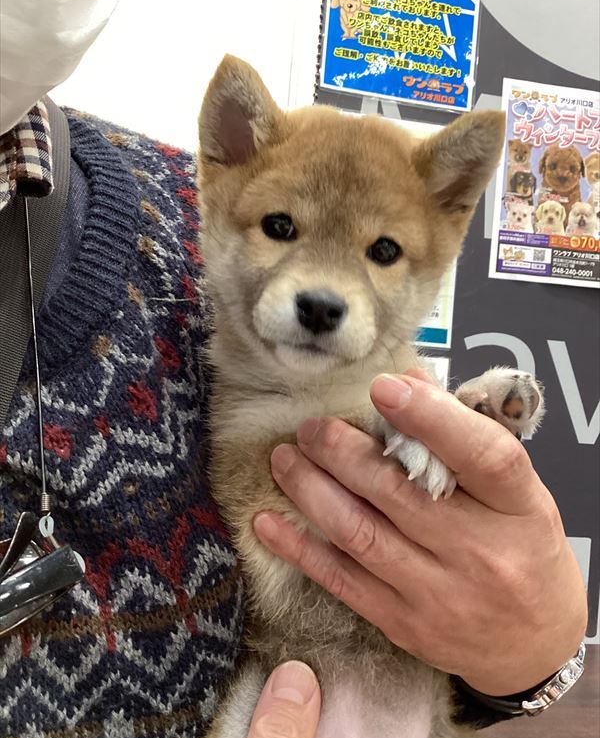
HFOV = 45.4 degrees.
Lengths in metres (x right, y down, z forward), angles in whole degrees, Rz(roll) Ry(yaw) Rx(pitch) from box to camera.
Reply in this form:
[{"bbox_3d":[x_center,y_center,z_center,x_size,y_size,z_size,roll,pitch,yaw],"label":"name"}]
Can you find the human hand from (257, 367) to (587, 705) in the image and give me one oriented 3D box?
[{"bbox_3d":[0.066,0.080,0.332,0.182,0.103,0.072,46,1,-19],"label":"human hand"}]

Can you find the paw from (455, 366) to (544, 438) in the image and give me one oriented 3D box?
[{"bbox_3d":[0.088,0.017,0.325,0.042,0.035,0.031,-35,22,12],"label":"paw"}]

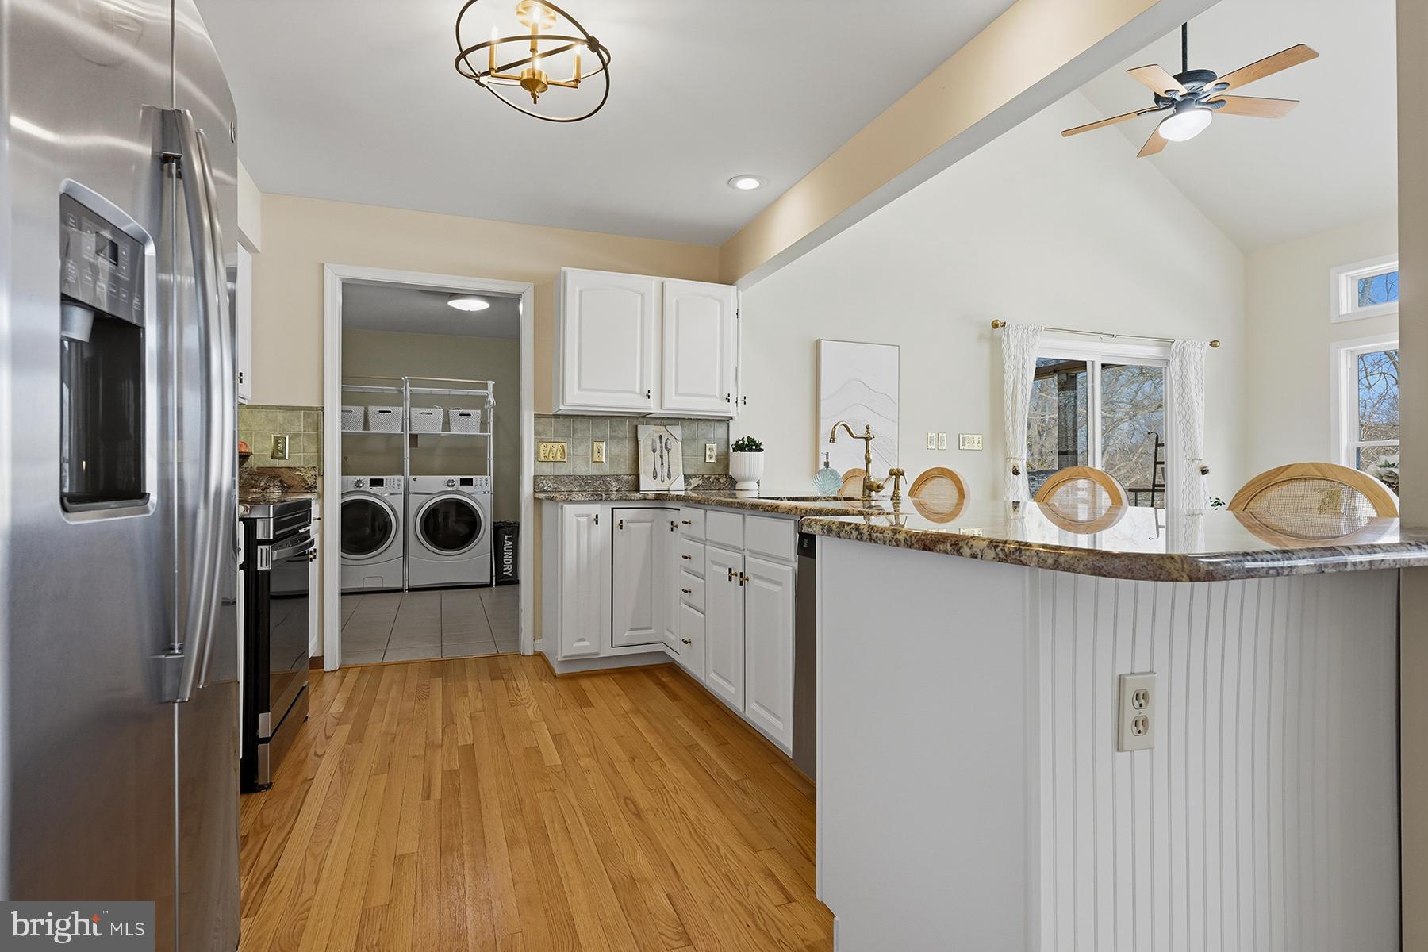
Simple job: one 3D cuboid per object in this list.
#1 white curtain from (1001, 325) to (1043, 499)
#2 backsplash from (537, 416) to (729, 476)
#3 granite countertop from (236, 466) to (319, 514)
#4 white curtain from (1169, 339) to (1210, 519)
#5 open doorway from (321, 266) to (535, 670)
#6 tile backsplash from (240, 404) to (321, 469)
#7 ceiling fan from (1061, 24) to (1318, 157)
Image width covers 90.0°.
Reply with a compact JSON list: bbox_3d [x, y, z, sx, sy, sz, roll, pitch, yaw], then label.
[{"bbox_3d":[2.237,-0.051,5.177,0.390,2.100,0.120,0,0,-21],"label":"white curtain"},{"bbox_3d":[-0.463,-0.176,4.238,1.185,0.353,0.025,0,0,-21],"label":"backsplash"},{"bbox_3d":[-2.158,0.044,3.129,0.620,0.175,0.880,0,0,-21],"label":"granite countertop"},{"bbox_3d":[3.860,-0.046,5.792,0.460,2.090,0.120,0,0,-21],"label":"white curtain"},{"bbox_3d":[-1.527,-0.037,3.892,1.050,2.098,0.140,0,0,-21],"label":"open doorway"},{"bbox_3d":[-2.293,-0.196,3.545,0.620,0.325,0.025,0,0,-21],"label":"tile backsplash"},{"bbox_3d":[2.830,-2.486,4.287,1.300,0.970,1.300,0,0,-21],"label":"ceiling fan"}]

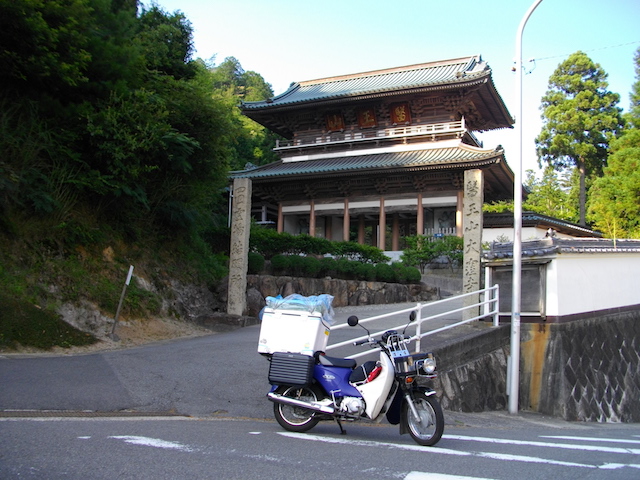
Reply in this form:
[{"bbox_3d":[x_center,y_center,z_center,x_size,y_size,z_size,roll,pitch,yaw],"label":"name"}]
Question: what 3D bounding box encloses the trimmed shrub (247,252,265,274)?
[{"bbox_3d":[-1.919,0.683,17.200,0.669,0.640,0.669,0,-4,0],"label":"trimmed shrub"}]

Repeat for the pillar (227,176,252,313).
[{"bbox_3d":[-1.864,0.162,13.700,0.335,3.188,0.335,0,-6,11],"label":"pillar"}]

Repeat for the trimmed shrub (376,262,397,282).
[{"bbox_3d":[1.882,0.934,17.000,0.632,0.546,0.632,1,-6,0],"label":"trimmed shrub"}]

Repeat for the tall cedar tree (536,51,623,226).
[{"bbox_3d":[24.125,-8.878,55.000,7.995,17.478,7.995,1,-6,0],"label":"tall cedar tree"}]

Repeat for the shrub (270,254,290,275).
[{"bbox_3d":[-1.055,0.654,15.800,0.534,0.507,0.534,1,-6,0],"label":"shrub"}]

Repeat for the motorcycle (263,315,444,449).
[{"bbox_3d":[0.330,1.251,5.521,1.770,1.140,0.690,-1,-11,20],"label":"motorcycle"}]

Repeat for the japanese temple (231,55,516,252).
[{"bbox_3d":[4.528,-5.721,43.270,18.706,14.090,11.757,-1,-6,25],"label":"japanese temple"}]

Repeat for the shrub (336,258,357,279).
[{"bbox_3d":[0.761,0.819,17.000,0.603,0.575,0.603,0,-4,0],"label":"shrub"}]

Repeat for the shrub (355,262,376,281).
[{"bbox_3d":[1.308,0.905,17.000,0.632,0.546,0.632,0,-4,0],"label":"shrub"}]

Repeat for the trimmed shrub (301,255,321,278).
[{"bbox_3d":[-0.273,0.790,17.000,0.575,0.632,0.575,0,-4,0],"label":"trimmed shrub"}]

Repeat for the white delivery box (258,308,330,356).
[{"bbox_3d":[-0.240,0.929,5.766,0.575,0.420,0.340,2,-15,21],"label":"white delivery box"}]

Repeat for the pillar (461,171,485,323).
[{"bbox_3d":[3.243,0.106,12.500,0.335,3.181,0.335,-1,-6,22],"label":"pillar"}]

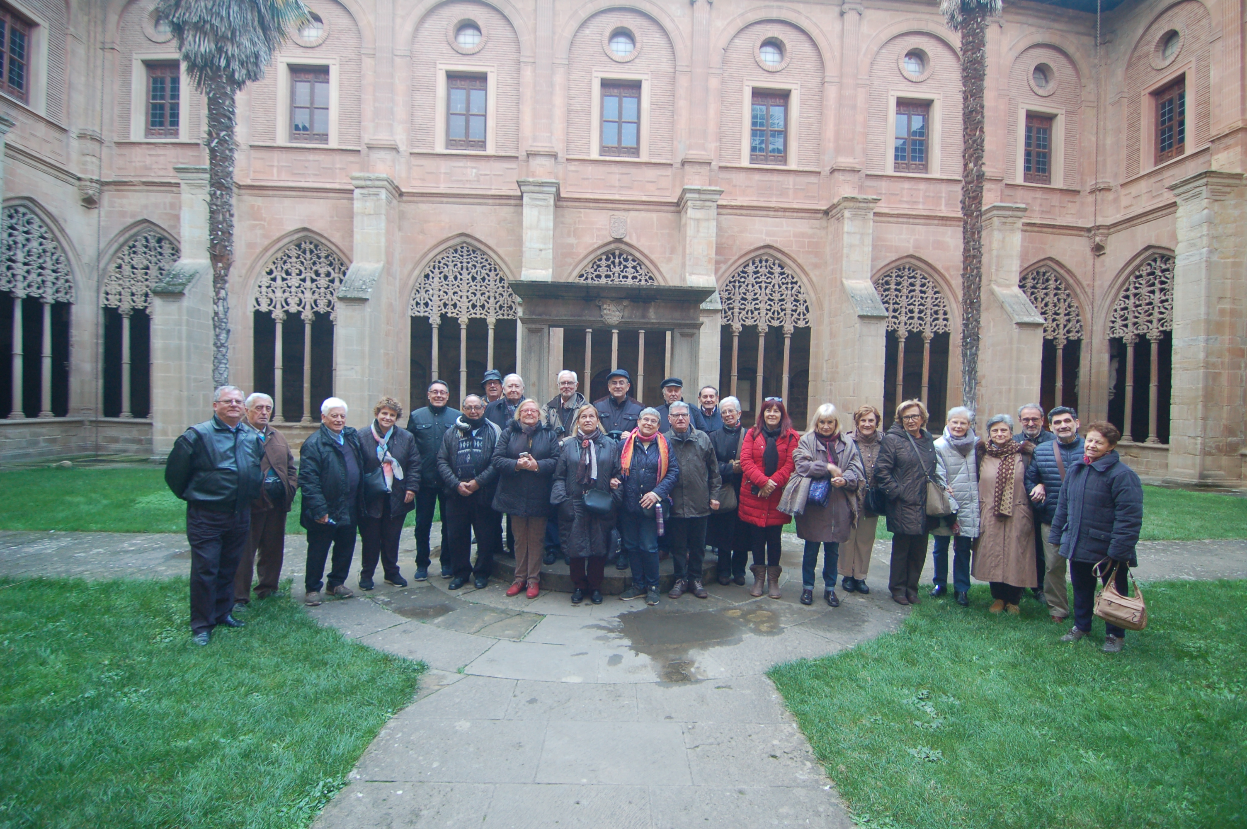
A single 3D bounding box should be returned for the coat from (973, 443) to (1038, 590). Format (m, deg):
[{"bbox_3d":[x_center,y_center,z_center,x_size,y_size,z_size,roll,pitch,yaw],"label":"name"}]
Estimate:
[{"bbox_3d":[3.152,0.821,4.587,0.500,1.239,0.360,2,1,30],"label":"coat"}]

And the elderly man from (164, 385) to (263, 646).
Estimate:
[{"bbox_3d":[-2.729,0.643,3.689,0.360,1.690,0.540,2,2,33],"label":"elderly man"}]

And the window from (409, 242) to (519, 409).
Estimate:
[{"bbox_3d":[-3.929,-1.964,13.614,2.657,4.538,0.400,1,1,-4],"label":"window"}]

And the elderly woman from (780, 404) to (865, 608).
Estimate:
[{"bbox_3d":[1.670,0.733,4.663,0.600,1.646,0.400,1,1,14],"label":"elderly woman"}]

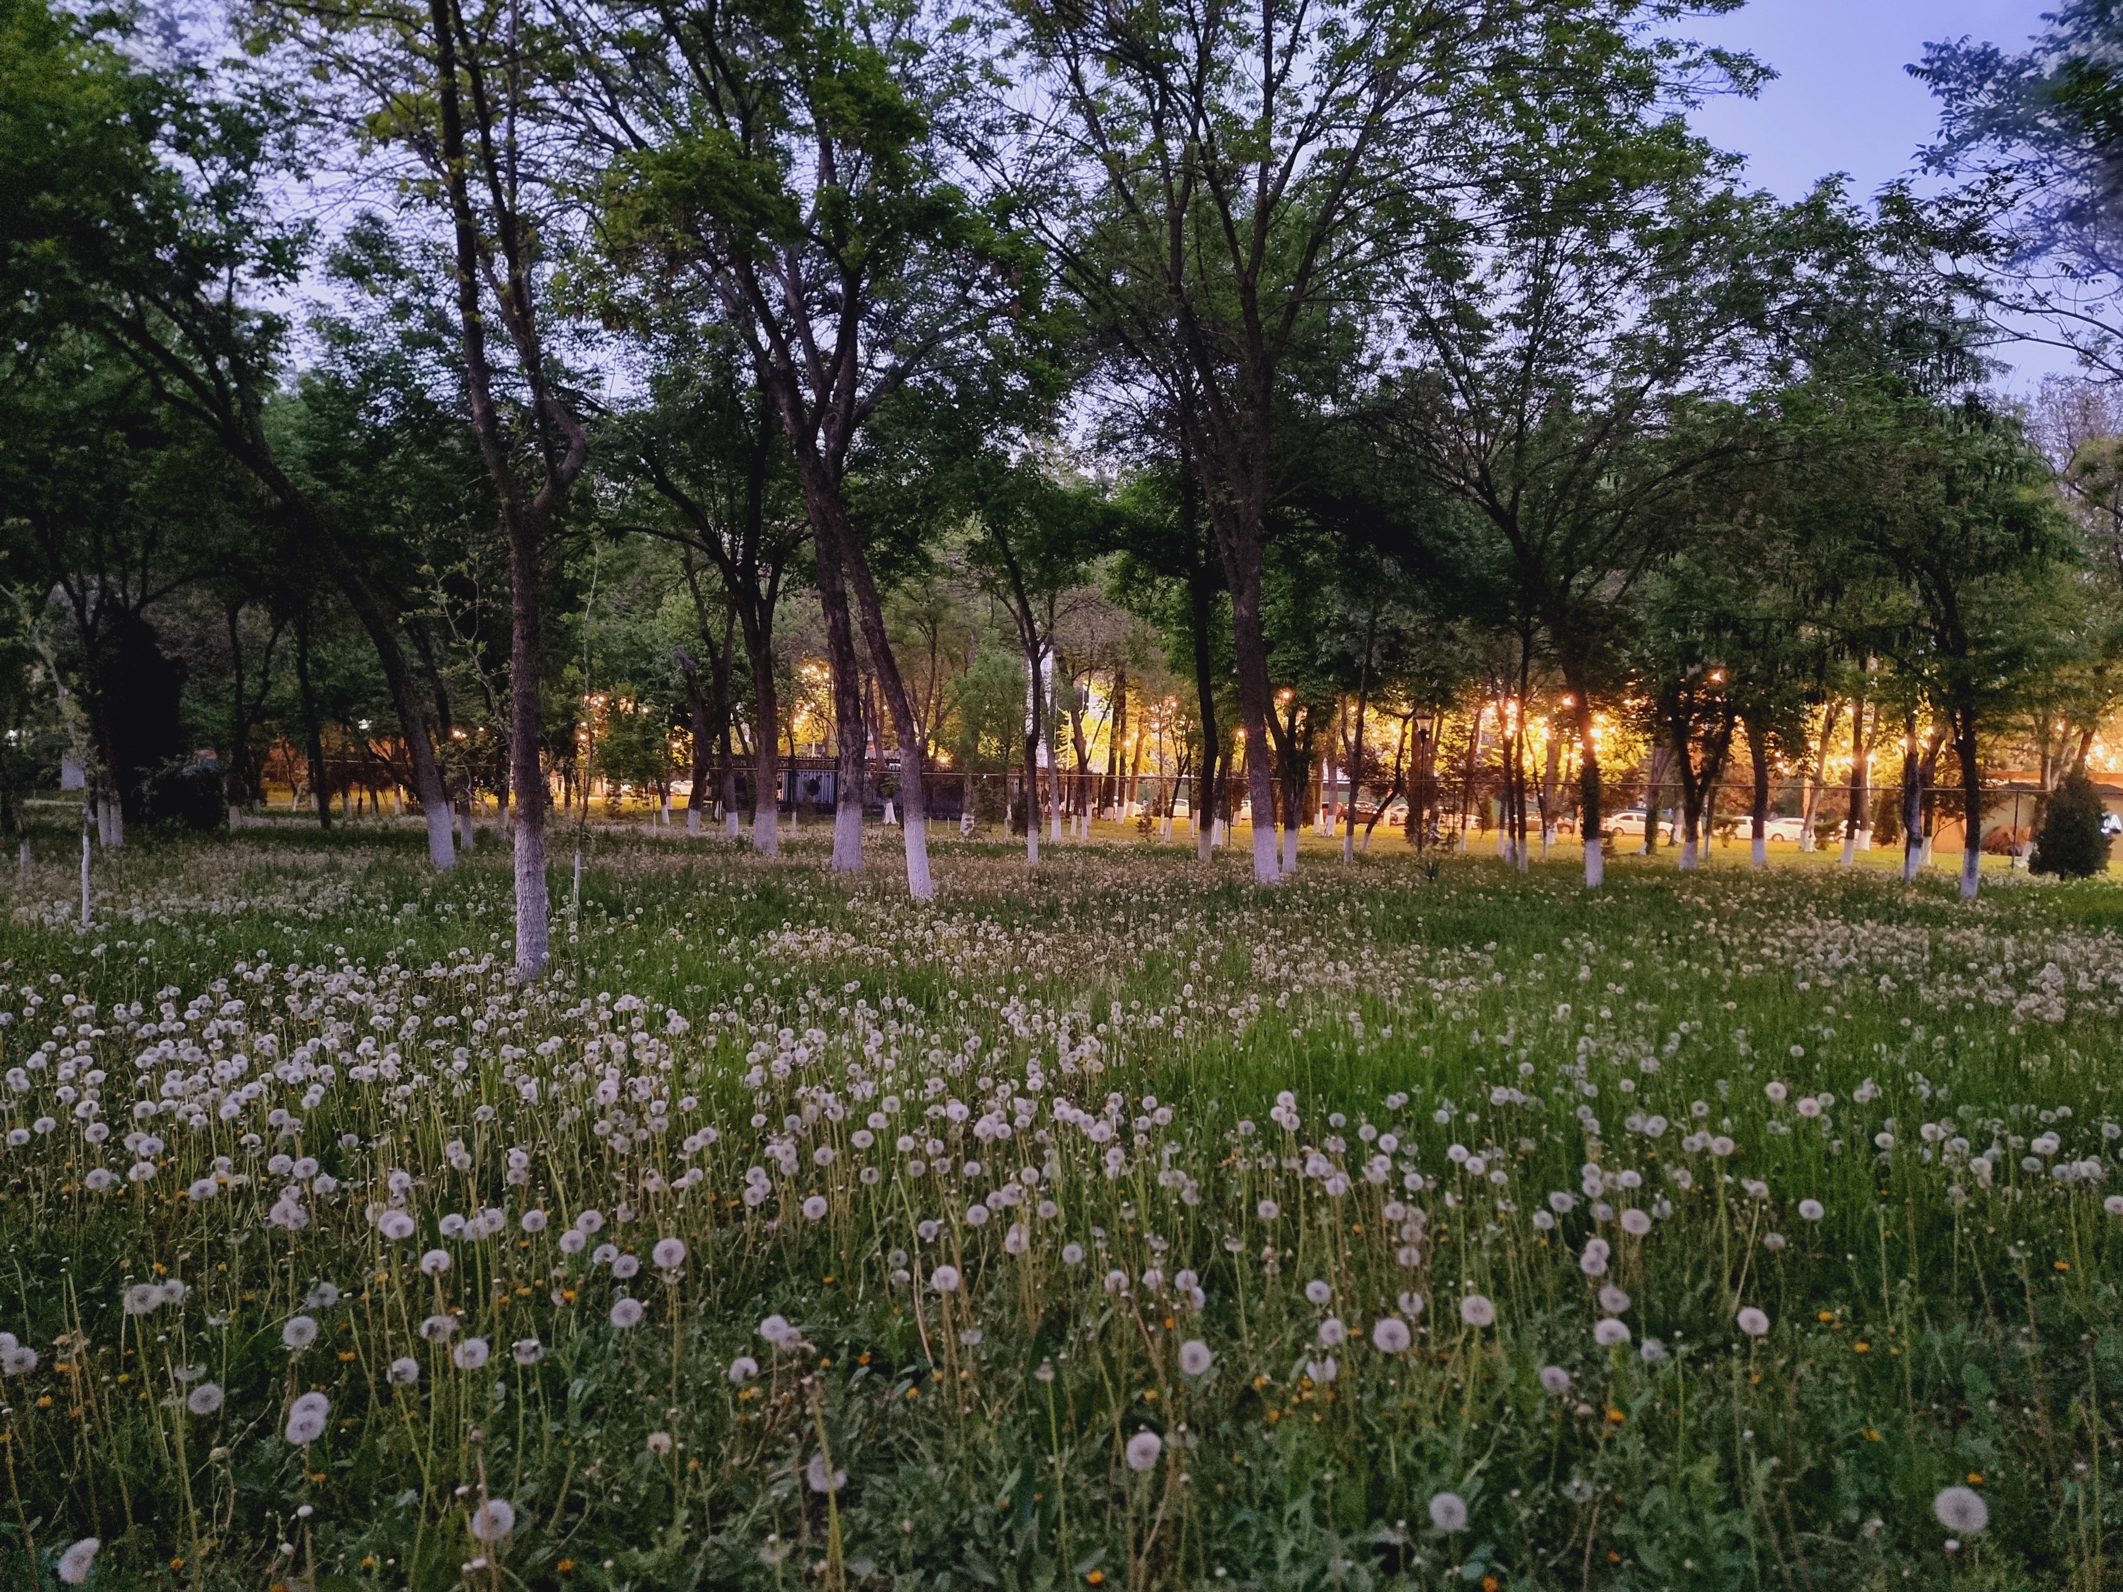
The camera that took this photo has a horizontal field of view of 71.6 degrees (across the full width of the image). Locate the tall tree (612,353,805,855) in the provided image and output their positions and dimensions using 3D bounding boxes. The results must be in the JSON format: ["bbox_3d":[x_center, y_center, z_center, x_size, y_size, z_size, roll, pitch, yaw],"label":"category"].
[{"bbox_3d":[-7.901,-4.295,33.000,4.600,11.340,4.200,1,-1,0],"label":"tall tree"}]

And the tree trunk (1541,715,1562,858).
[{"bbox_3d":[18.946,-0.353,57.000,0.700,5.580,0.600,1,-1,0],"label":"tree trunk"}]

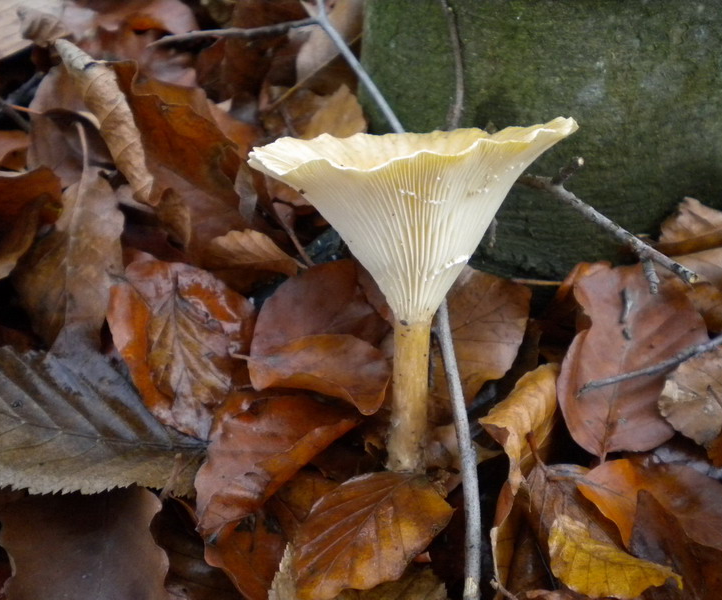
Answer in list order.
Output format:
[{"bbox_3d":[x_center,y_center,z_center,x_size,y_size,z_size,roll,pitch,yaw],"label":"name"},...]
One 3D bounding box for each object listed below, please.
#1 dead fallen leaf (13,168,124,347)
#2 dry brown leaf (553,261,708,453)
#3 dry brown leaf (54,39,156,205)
[{"bbox_3d":[-0.119,-0.017,0.330,0.042,0.014,0.078,-6,60,3],"label":"dead fallen leaf"},{"bbox_3d":[0.102,0.023,0.305,0.052,0.014,0.076,19,61,8],"label":"dry brown leaf"},{"bbox_3d":[-0.115,-0.080,0.365,0.022,0.018,0.088,-23,59,-22],"label":"dry brown leaf"}]

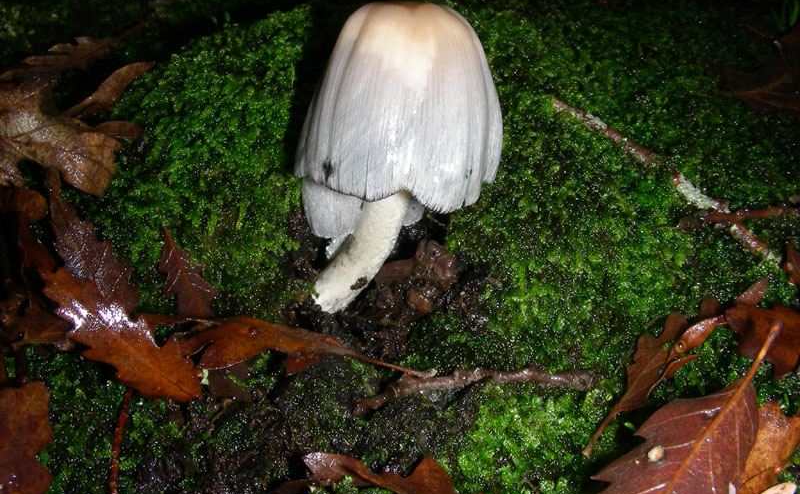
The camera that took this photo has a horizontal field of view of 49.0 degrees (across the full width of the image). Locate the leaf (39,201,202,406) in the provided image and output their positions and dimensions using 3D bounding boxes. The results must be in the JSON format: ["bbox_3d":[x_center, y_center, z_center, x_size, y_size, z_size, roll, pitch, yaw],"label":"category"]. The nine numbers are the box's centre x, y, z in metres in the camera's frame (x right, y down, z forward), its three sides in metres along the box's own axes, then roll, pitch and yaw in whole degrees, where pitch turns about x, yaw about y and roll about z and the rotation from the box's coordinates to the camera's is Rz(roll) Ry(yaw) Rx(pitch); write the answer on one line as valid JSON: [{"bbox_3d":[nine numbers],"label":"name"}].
[{"bbox_3d":[-0.093,0.015,0.293,0.040,0.015,0.090,-27,57,-27],"label":"leaf"}]

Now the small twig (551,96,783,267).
[{"bbox_3d":[0.098,-0.029,0.339,0.013,0.010,0.121,-24,49,-24],"label":"small twig"}]

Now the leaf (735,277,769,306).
[{"bbox_3d":[0.119,0.014,0.296,0.018,0.004,0.007,-28,49,-27],"label":"leaf"}]

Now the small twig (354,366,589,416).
[{"bbox_3d":[0.024,0.043,0.270,0.075,0.009,0.014,-5,42,-4],"label":"small twig"}]

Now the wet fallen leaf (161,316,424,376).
[{"bbox_3d":[-0.035,0.033,0.280,0.084,0.015,0.024,10,43,7],"label":"wet fallen leaf"}]

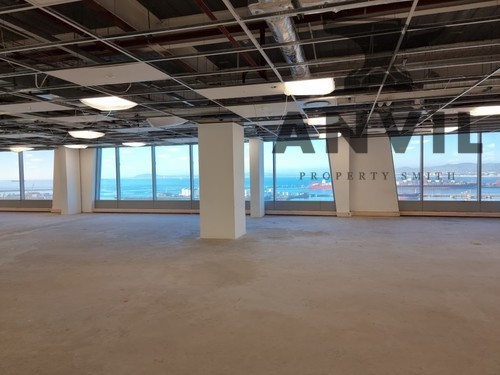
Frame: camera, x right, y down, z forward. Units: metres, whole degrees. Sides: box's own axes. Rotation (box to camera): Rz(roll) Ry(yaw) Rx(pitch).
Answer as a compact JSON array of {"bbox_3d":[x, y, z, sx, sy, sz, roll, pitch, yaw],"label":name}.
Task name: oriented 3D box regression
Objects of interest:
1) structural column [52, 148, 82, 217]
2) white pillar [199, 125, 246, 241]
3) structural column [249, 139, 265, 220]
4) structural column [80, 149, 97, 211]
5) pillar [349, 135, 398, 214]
[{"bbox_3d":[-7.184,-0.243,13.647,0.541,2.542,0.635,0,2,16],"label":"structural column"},{"bbox_3d":[-0.616,-0.140,7.938,0.789,2.532,0.765,0,2,16],"label":"white pillar"},{"bbox_3d":[0.225,-0.294,11.530,0.323,2.542,0.496,0,2,16],"label":"structural column"},{"bbox_3d":[-6.472,-0.262,13.974,0.566,2.532,0.298,0,2,16],"label":"structural column"},{"bbox_3d":[4.524,-0.406,12.738,1.720,2.885,0.420,0,2,16],"label":"pillar"}]

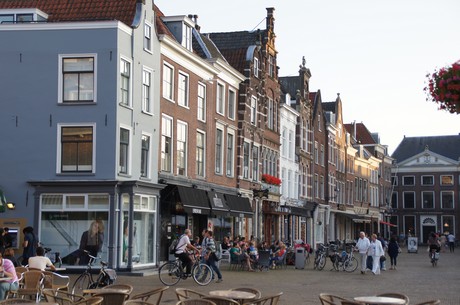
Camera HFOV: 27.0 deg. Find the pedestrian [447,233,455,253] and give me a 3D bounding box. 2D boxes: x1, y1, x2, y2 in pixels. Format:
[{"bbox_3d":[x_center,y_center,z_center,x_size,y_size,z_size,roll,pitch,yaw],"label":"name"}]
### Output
[{"bbox_3d":[19.387,7.954,84.000,0.520,1.770,0.400,0,-5,3],"label":"pedestrian"}]

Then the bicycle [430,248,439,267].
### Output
[{"bbox_3d":[10.543,5.380,49.200,0.600,1.080,1.750,-1,-5,16],"label":"bicycle"}]

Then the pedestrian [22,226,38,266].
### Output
[{"bbox_3d":[-7.395,3.707,35.500,0.460,1.800,0.500,-2,-5,21],"label":"pedestrian"}]

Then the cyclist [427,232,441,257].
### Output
[{"bbox_3d":[10.438,4.855,49.000,0.600,1.460,0.780,-1,-5,16],"label":"cyclist"}]

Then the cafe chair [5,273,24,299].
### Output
[{"bbox_3d":[-4.247,2.799,18.900,0.560,0.780,0.580,-4,-6,37],"label":"cafe chair"}]

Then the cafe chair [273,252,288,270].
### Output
[{"bbox_3d":[2.320,4.950,43.700,0.620,0.880,0.580,1,-5,-6],"label":"cafe chair"}]

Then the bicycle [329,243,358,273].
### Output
[{"bbox_3d":[4.983,4.706,42.000,1.750,1.100,0.600,-4,-7,43],"label":"bicycle"}]

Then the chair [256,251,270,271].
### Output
[{"bbox_3d":[1.491,4.805,42.200,0.570,0.910,0.620,0,-5,0],"label":"chair"}]

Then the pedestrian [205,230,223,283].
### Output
[{"bbox_3d":[-0.576,3.571,32.800,0.680,1.780,0.520,-1,-5,9],"label":"pedestrian"}]

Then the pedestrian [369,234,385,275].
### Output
[{"bbox_3d":[5.980,4.162,39.000,0.600,1.680,0.450,-2,-5,22],"label":"pedestrian"}]

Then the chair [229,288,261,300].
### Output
[{"bbox_3d":[0.220,2.388,14.000,0.560,0.780,0.580,-1,-5,11],"label":"chair"}]

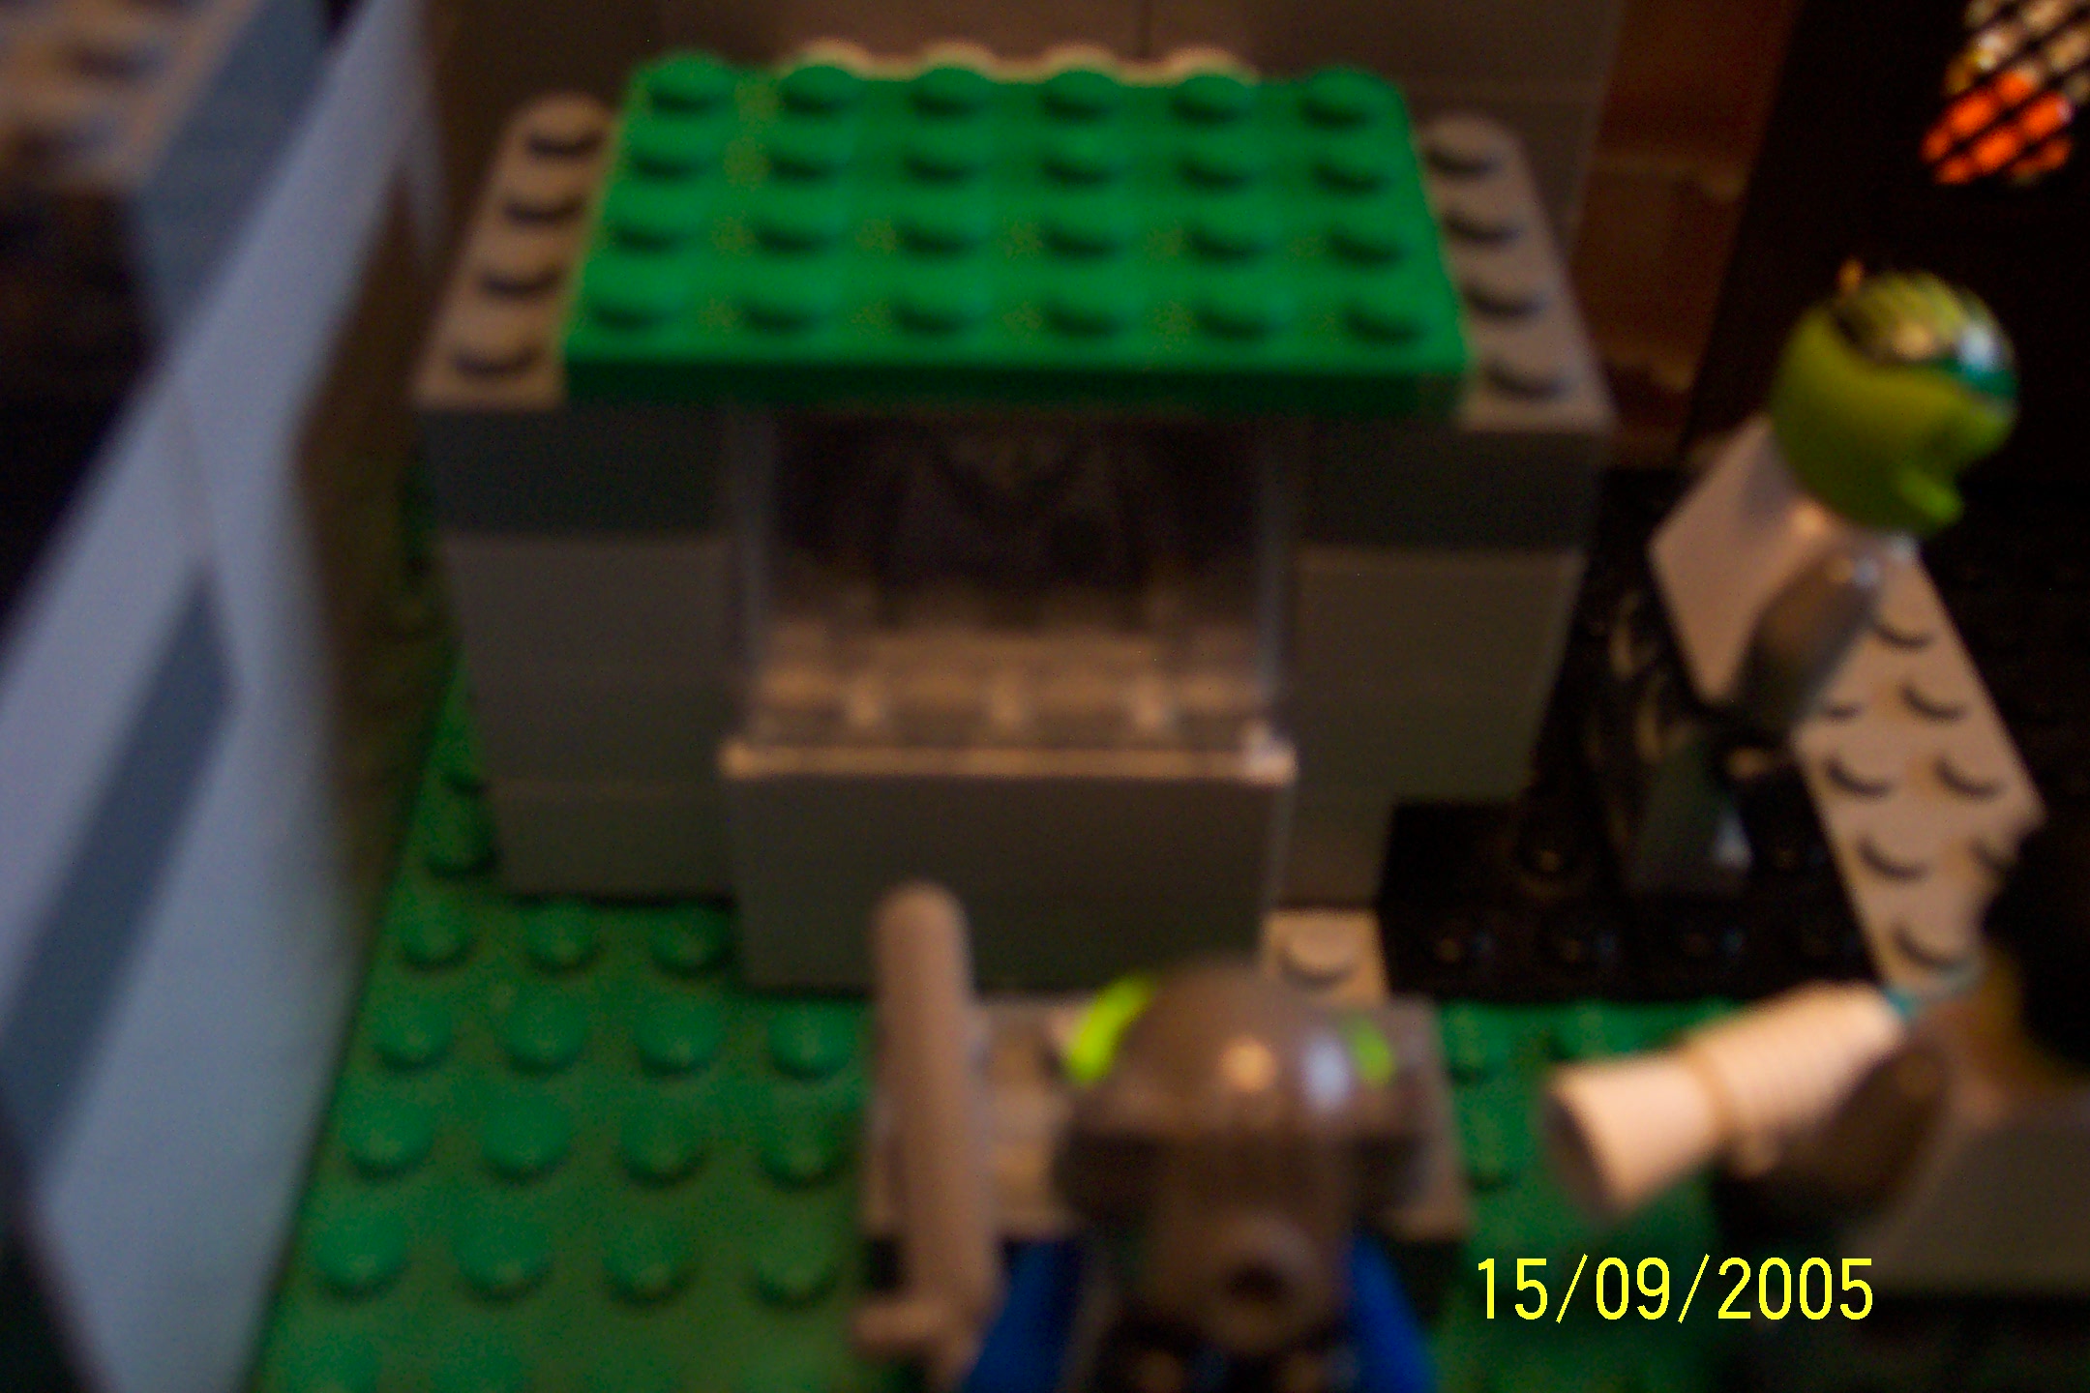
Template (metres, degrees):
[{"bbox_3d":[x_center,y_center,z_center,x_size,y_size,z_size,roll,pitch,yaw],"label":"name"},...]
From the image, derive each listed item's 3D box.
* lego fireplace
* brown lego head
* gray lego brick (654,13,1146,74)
[{"bbox_3d":[-0.002,-0.004,0.135,0.032,0.038,0.025,0,42,-1],"label":"lego fireplace"},{"bbox_3d":[0.008,0.019,0.089,0.014,0.013,0.013,0,42,-1],"label":"brown lego head"},{"bbox_3d":[-0.010,-0.049,0.148,0.032,0.010,0.008,0,42,-1],"label":"gray lego brick"}]

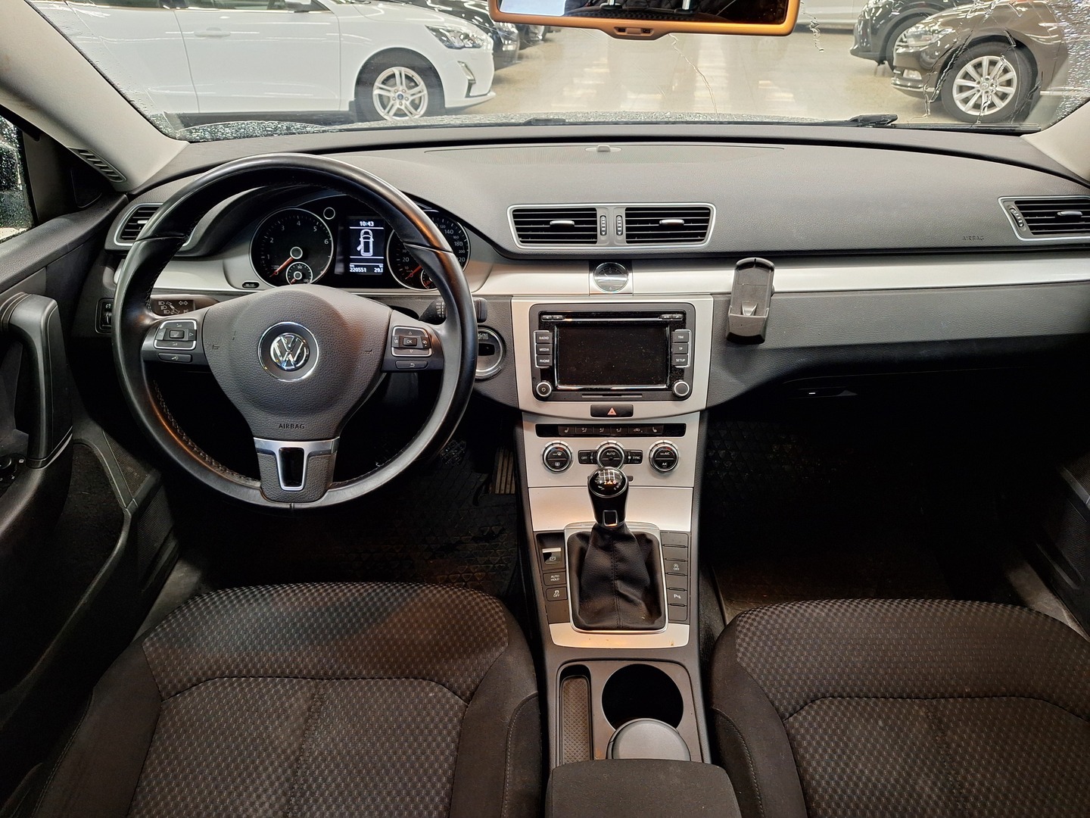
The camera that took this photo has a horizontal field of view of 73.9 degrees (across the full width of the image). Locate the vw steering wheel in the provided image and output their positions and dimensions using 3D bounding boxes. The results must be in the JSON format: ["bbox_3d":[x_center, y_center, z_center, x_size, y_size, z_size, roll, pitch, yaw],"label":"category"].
[{"bbox_3d":[-0.259,-0.074,0.779,0.377,0.374,0.090,0,9,1],"label":"vw steering wheel"}]

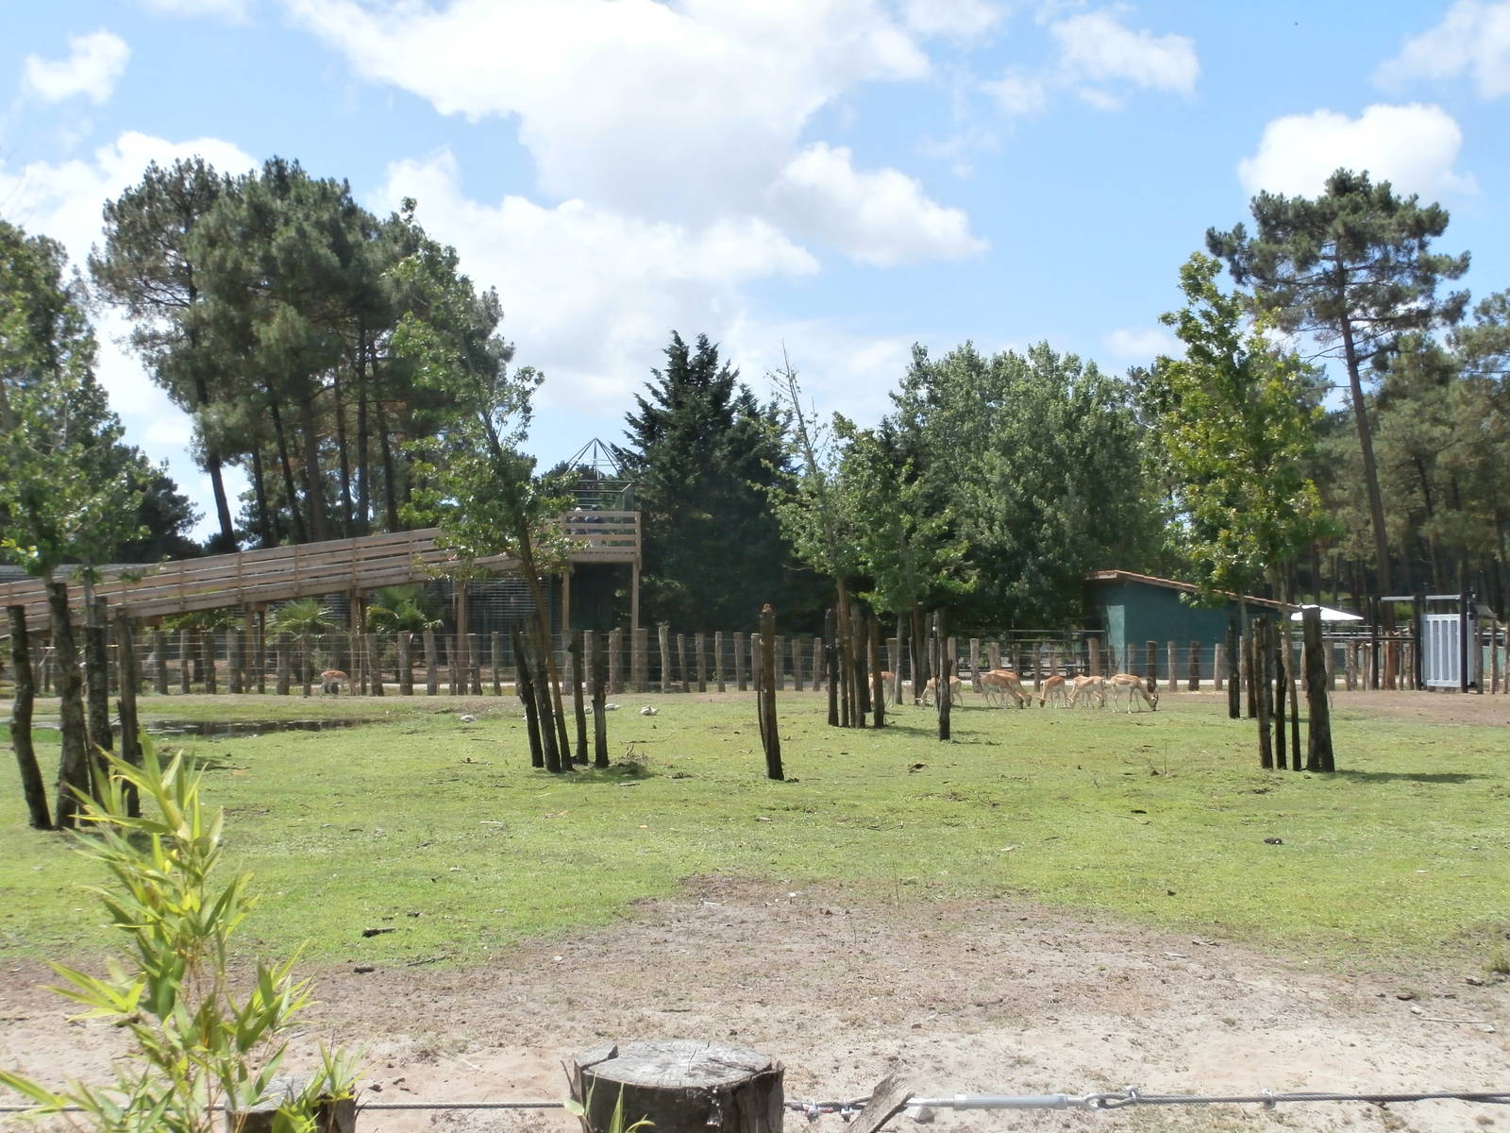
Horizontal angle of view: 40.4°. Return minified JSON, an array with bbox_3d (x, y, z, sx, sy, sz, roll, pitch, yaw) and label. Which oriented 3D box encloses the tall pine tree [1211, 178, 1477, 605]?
[{"bbox_3d":[18.780,-4.696,66.228,8.400,16.349,8.000,0,-2,0],"label":"tall pine tree"}]

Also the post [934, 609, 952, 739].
[{"bbox_3d":[2.584,1.515,28.179,0.190,1.782,0.170,-2,-2,0],"label":"post"}]

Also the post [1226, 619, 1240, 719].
[{"bbox_3d":[8.110,1.741,34.782,0.190,1.699,0.190,0,-2,0],"label":"post"}]

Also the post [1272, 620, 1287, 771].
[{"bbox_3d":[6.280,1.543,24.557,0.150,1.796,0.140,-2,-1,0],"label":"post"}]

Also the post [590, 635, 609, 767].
[{"bbox_3d":[-1.888,1.621,25.107,0.165,1.663,0.160,-2,-1,0],"label":"post"}]

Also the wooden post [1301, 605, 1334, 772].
[{"bbox_3d":[6.694,1.455,24.448,0.290,1.975,0.270,-3,-1,0],"label":"wooden post"}]

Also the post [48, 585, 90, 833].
[{"bbox_3d":[-5.405,1.099,16.208,0.290,1.946,0.230,0,-2,0],"label":"post"}]

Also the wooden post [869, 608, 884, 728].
[{"bbox_3d":[1.979,1.653,33.321,0.160,1.925,0.155,-3,-1,0],"label":"wooden post"}]

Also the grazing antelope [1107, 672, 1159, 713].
[{"bbox_3d":[6.877,2.291,37.300,0.950,0.739,0.280,-1,-2,20],"label":"grazing antelope"}]

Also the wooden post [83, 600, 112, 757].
[{"bbox_3d":[-5.296,1.175,16.490,0.200,1.809,0.200,0,-2,0],"label":"wooden post"}]

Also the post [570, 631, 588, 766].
[{"bbox_3d":[-2.152,1.627,25.377,0.150,1.660,0.140,-2,-1,0],"label":"post"}]

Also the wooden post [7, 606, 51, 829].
[{"bbox_3d":[-6.441,1.338,18.227,0.200,1.970,0.170,-7,-1,0],"label":"wooden post"}]

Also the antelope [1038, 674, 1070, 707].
[{"bbox_3d":[5.744,2.385,39.386,0.260,0.668,0.820,-1,-2,38],"label":"antelope"}]

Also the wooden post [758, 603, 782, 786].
[{"bbox_3d":[0.194,1.429,23.237,0.180,1.973,0.170,-3,-1,0],"label":"wooden post"}]

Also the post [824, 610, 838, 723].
[{"bbox_3d":[1.297,1.675,34.158,0.160,1.912,0.160,-1,-1,0],"label":"post"}]

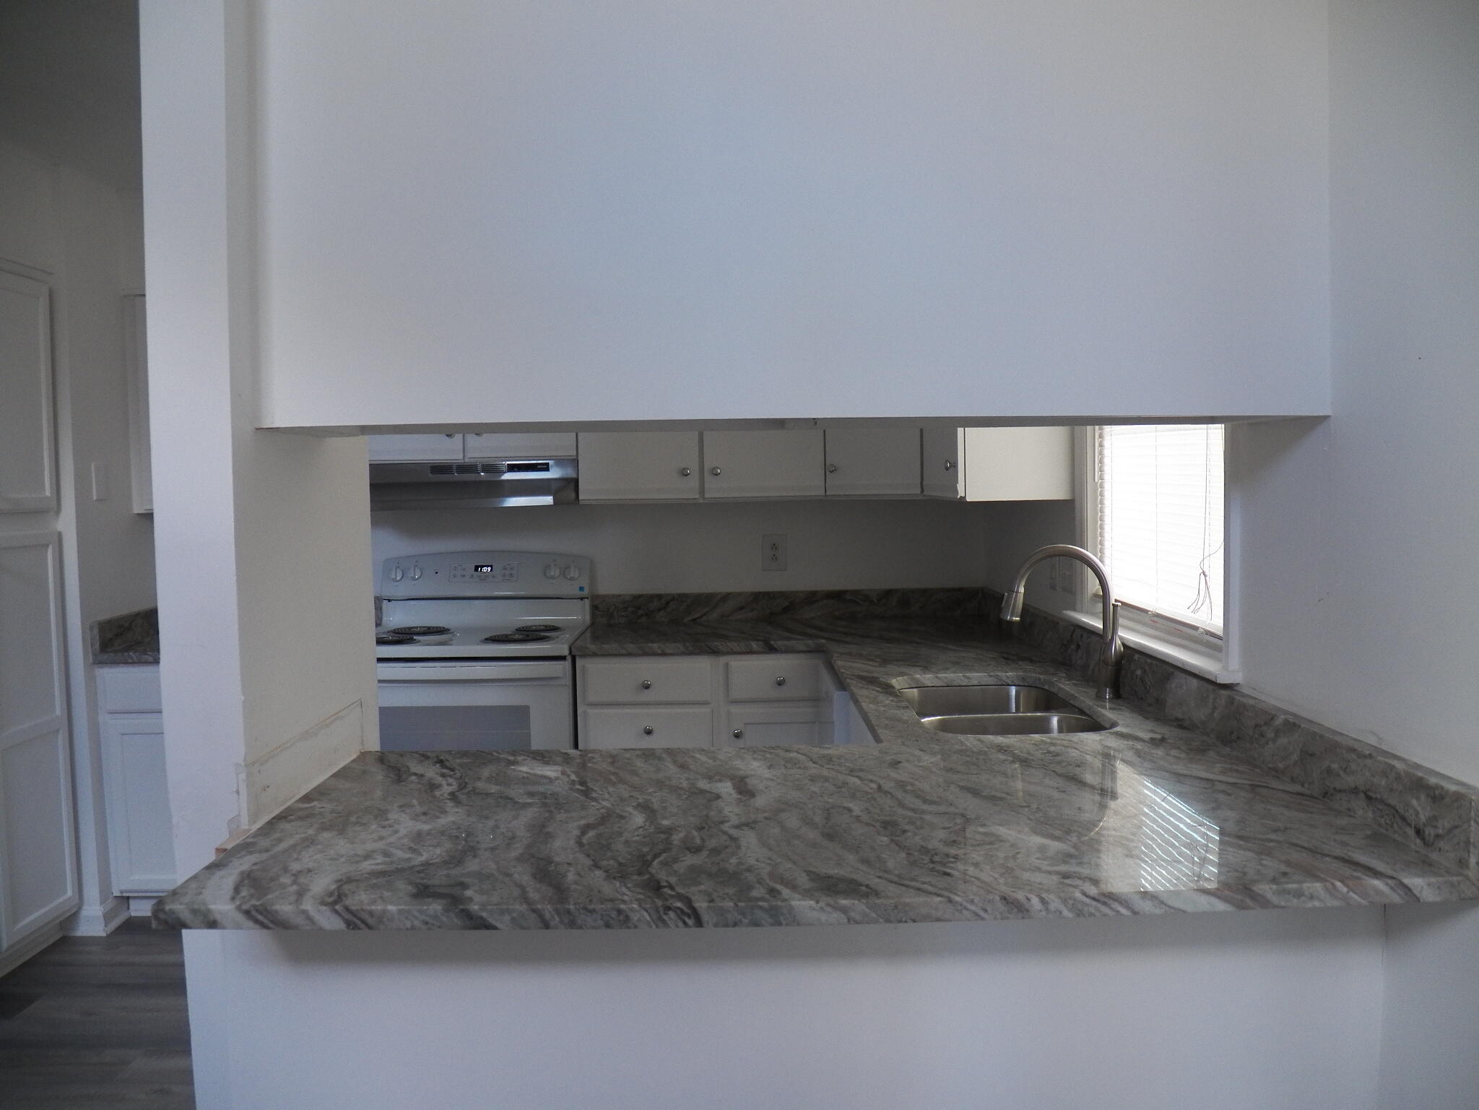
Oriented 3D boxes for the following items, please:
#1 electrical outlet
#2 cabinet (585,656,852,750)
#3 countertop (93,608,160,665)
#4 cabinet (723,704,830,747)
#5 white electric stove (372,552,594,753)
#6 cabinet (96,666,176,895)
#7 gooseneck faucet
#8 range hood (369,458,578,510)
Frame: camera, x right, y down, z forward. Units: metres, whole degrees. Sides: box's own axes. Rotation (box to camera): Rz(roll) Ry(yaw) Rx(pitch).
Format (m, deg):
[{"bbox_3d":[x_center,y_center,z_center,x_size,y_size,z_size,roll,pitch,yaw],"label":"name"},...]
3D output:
[{"bbox_3d":[0.129,-0.007,4.311,0.090,0.134,0.012,-1,4,0],"label":"electrical outlet"},{"bbox_3d":[-0.089,0.708,4.048,0.823,0.852,0.624,-1,4,0],"label":"cabinet"},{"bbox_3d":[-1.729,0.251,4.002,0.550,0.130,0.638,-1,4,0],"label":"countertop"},{"bbox_3d":[0.124,0.754,4.052,0.368,0.633,0.624,-1,4,0],"label":"cabinet"},{"bbox_3d":[-0.885,0.588,3.994,0.756,1.186,0.668,-1,4,0],"label":"white electric stove"},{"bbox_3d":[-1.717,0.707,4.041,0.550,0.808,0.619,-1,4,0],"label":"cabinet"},{"bbox_3d":[0.719,0.147,2.675,0.280,0.348,0.074,-1,4,0],"label":"gooseneck faucet"},{"bbox_3d":[-0.897,-0.235,4.065,0.756,0.150,0.462,-1,4,0],"label":"range hood"}]

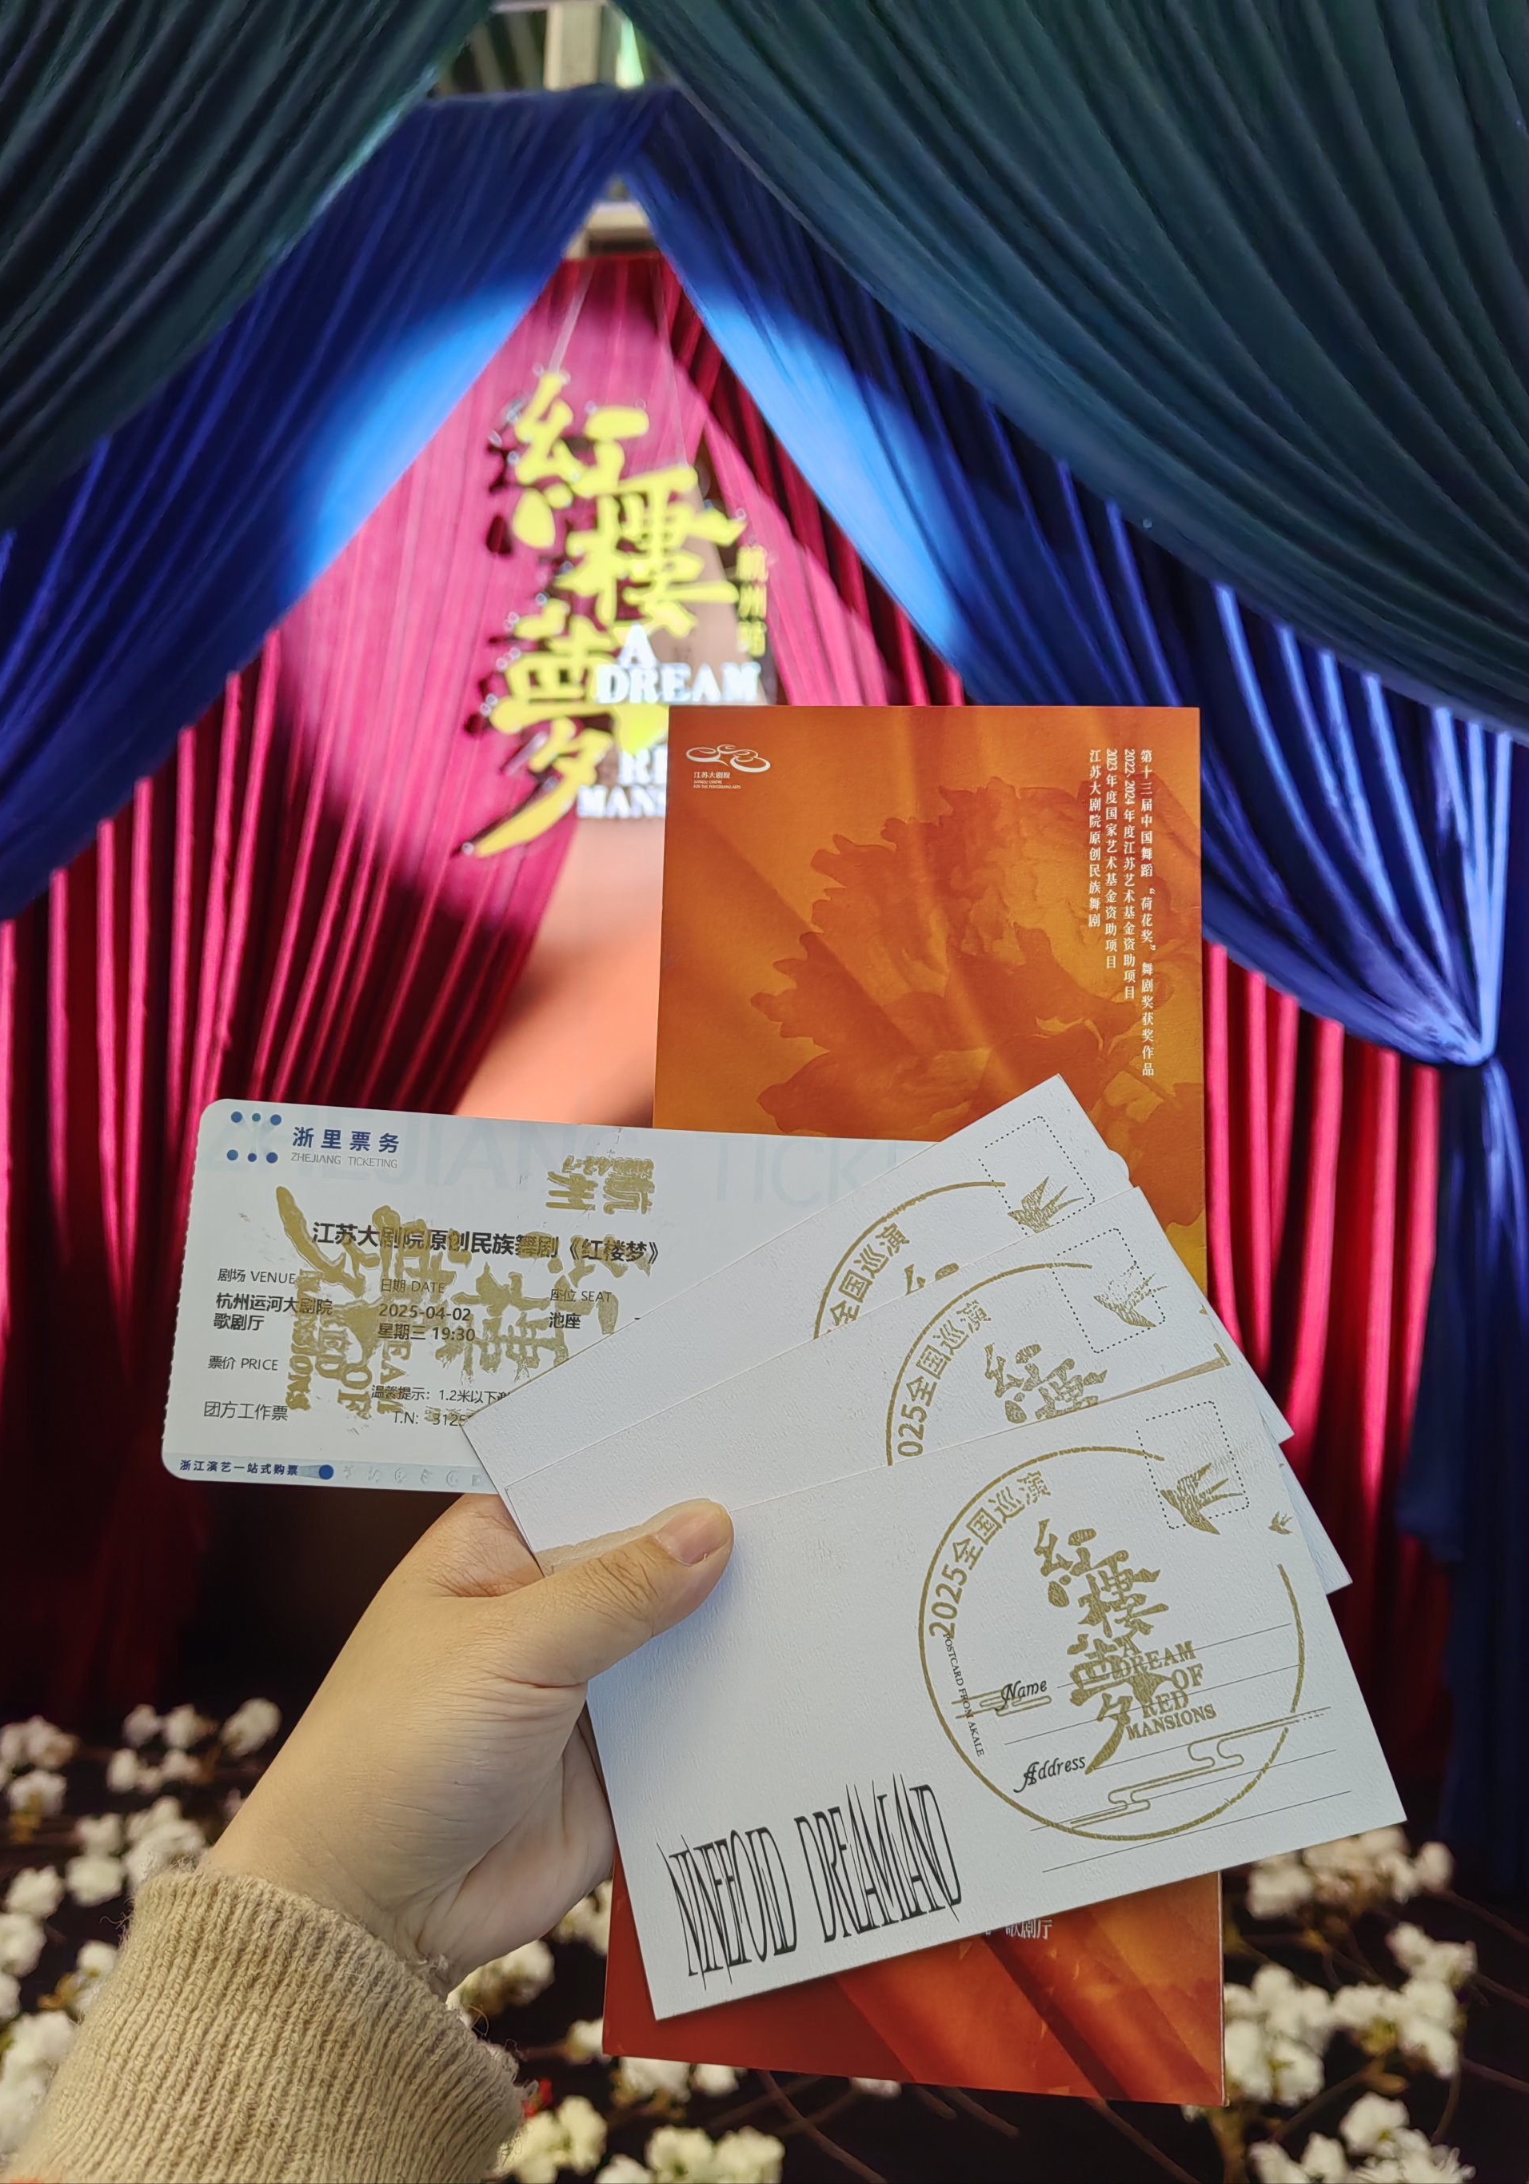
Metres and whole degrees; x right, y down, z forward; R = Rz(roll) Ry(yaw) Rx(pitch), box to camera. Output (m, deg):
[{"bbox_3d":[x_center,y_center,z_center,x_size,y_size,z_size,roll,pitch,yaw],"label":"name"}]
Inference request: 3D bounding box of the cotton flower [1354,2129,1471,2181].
[{"bbox_3d":[0.507,0.850,1.337,0.094,0.073,0.083,3,6,22],"label":"cotton flower"}]

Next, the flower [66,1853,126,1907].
[{"bbox_3d":[-0.687,0.809,1.750,0.063,0.056,0.060,-2,6,-22],"label":"flower"}]

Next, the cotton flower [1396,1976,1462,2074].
[{"bbox_3d":[0.543,0.765,1.395,0.053,0.074,0.066,0,-3,0],"label":"cotton flower"}]

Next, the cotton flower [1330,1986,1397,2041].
[{"bbox_3d":[0.540,0.830,1.537,0.060,0.051,0.055,3,6,21],"label":"cotton flower"}]

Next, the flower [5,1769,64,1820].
[{"bbox_3d":[-0.824,0.792,1.924,0.068,0.056,0.062,-2,6,-24],"label":"flower"}]

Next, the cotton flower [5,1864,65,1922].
[{"bbox_3d":[-0.672,0.737,1.567,0.053,0.047,0.055,0,-3,0],"label":"cotton flower"}]

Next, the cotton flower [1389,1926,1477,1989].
[{"bbox_3d":[0.634,0.822,1.620,0.083,0.061,0.072,3,6,23],"label":"cotton flower"}]

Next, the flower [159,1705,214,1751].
[{"bbox_3d":[-0.705,0.777,2.080,0.069,0.057,0.063,-1,6,-19],"label":"flower"}]

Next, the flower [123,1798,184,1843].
[{"bbox_3d":[-0.602,0.718,1.680,0.059,0.042,0.061,0,-3,0],"label":"flower"}]

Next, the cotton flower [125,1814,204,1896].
[{"bbox_3d":[-0.630,0.805,1.795,0.090,0.084,0.087,-1,6,-20],"label":"cotton flower"}]

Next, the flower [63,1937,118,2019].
[{"bbox_3d":[-0.619,0.825,1.583,0.068,0.071,0.070,-2,6,-22],"label":"flower"}]

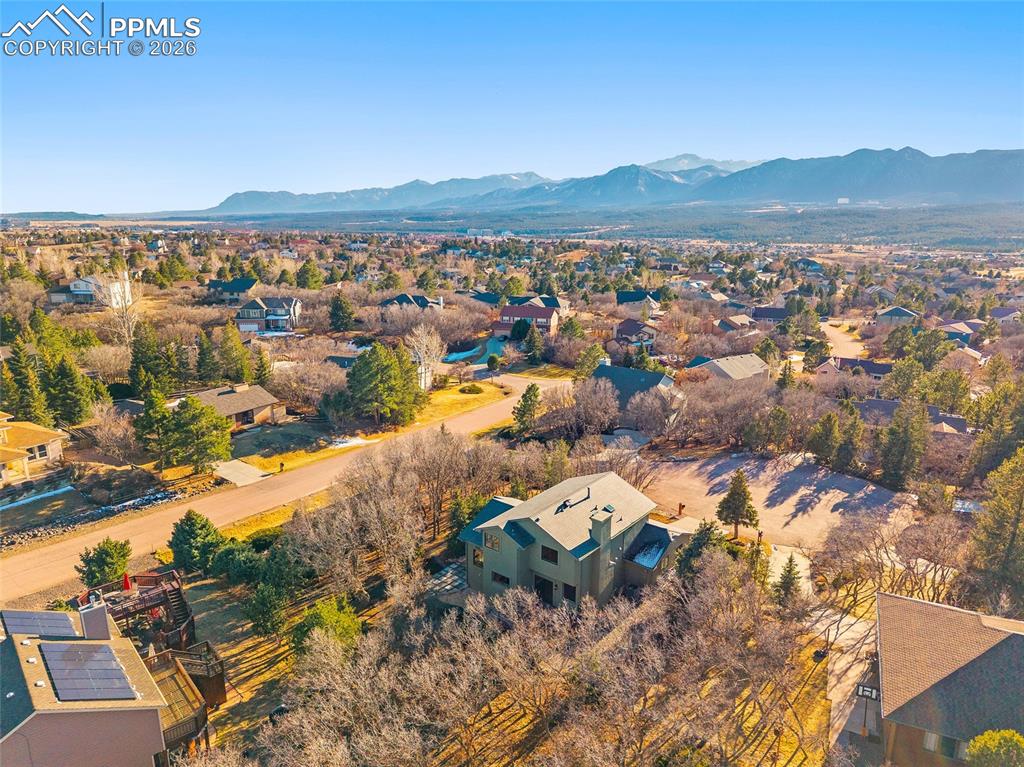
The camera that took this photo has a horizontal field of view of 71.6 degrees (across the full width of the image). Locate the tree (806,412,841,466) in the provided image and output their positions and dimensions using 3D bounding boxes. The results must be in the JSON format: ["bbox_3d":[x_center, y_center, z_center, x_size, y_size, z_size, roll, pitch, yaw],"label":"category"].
[{"bbox_3d":[39.930,7.030,90.740,4.220,6.780,4.220,0,14,0],"label":"tree"}]

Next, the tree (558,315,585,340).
[{"bbox_3d":[14.910,-14.440,178.550,6.300,5.880,6.300,1,14,5],"label":"tree"}]

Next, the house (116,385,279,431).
[{"bbox_3d":[-43.400,3.640,98.970,11.500,5.100,18.500,9,16,34],"label":"house"}]

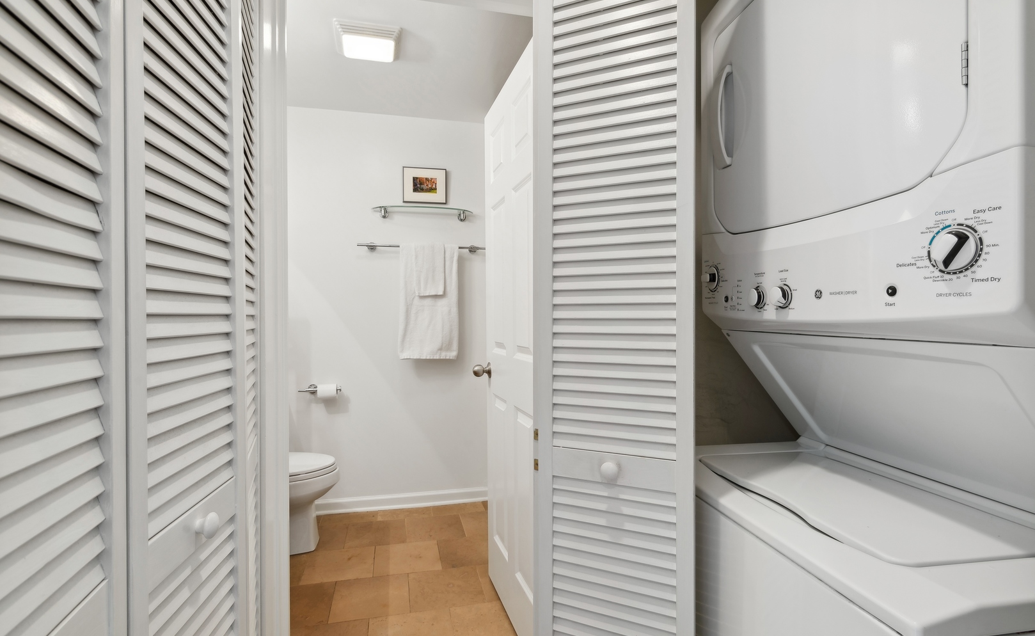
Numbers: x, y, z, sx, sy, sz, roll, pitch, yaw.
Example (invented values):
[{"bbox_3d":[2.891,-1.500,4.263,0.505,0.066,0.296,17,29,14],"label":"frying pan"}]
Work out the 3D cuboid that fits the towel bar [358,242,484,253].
[{"bbox_3d":[-0.581,-0.431,3.015,0.766,0.057,0.085,0,0,-13],"label":"towel bar"}]

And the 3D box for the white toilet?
[{"bbox_3d":[-1.278,0.797,2.482,0.700,0.735,0.420,0,0,-13],"label":"white toilet"}]

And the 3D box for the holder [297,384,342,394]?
[{"bbox_3d":[-1.160,0.422,2.884,0.242,0.057,0.083,0,0,-13],"label":"holder"}]

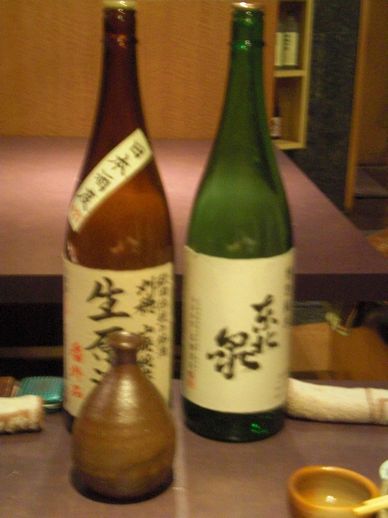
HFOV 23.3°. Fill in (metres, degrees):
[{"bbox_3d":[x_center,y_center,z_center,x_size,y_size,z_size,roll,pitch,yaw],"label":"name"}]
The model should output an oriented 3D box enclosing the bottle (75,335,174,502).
[{"bbox_3d":[-0.059,0.127,0.789,0.086,0.129,0.086,1,13,-1],"label":"bottle"}]

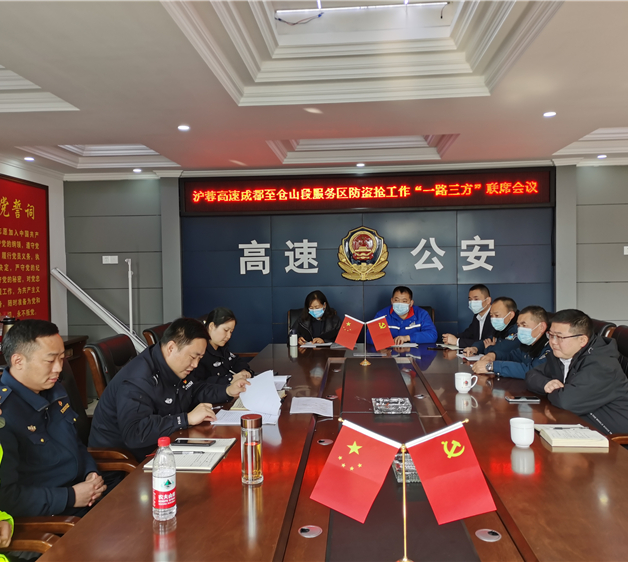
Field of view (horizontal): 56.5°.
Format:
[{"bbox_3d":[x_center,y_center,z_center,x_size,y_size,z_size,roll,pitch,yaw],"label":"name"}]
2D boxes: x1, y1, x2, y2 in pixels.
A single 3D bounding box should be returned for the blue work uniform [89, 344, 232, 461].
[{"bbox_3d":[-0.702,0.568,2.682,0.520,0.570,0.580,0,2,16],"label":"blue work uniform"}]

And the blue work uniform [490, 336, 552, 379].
[{"bbox_3d":[1.407,0.577,3.685,0.500,0.500,0.530,-1,1,-15],"label":"blue work uniform"}]

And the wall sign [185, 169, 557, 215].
[{"bbox_3d":[0.521,-0.931,6.145,3.922,0.419,0.090,-1,1,4],"label":"wall sign"}]

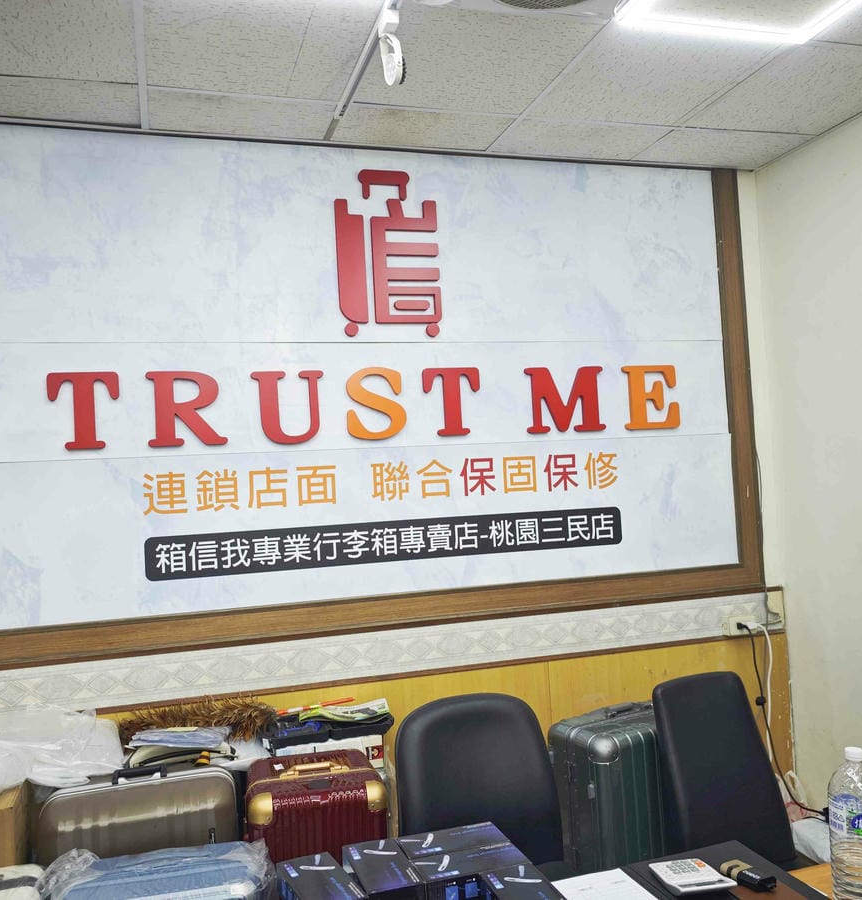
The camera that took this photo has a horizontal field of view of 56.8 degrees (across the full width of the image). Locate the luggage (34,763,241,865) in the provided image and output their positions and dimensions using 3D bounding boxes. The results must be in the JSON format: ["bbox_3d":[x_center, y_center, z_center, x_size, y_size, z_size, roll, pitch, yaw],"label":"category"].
[{"bbox_3d":[-0.745,1.245,2.107,0.490,0.770,0.280,-2,-2,-16],"label":"luggage"}]

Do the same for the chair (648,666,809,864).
[{"bbox_3d":[0.870,1.076,1.884,0.560,0.930,0.640,-2,-2,-34],"label":"chair"}]

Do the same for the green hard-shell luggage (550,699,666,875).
[{"bbox_3d":[0.641,1.183,2.364,0.525,0.770,0.255,-2,-2,-33],"label":"green hard-shell luggage"}]

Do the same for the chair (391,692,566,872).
[{"bbox_3d":[0.158,1.125,1.965,0.560,0.910,0.640,-3,-2,-8],"label":"chair"}]

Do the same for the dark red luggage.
[{"bbox_3d":[-0.328,1.297,2.410,0.425,0.645,0.265,-3,-2,-8],"label":"dark red luggage"}]

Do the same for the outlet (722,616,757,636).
[{"bbox_3d":[1.226,0.697,3.154,0.122,0.073,0.045,-2,-2,-16],"label":"outlet"}]

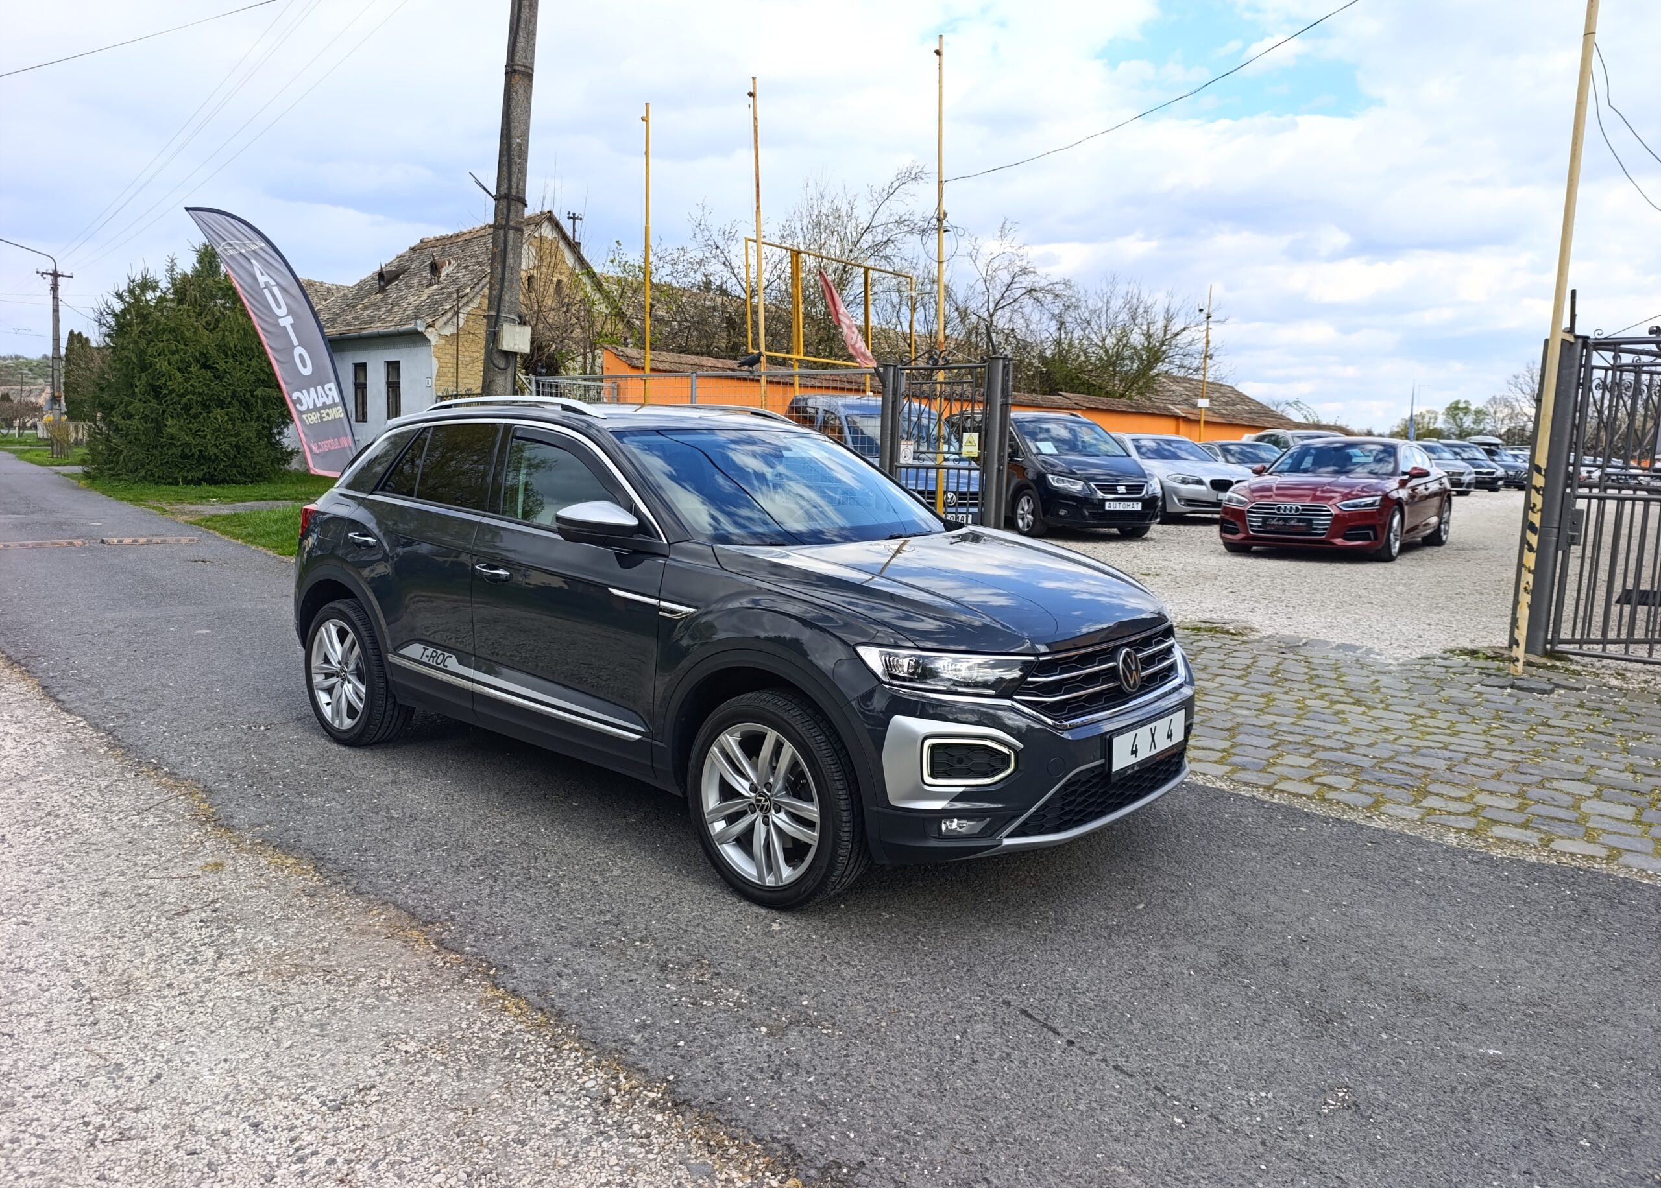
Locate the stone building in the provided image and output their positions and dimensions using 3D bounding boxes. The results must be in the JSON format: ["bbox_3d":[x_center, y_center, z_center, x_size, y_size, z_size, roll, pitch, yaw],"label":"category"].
[{"bbox_3d":[-11.768,-7.498,33.857,10.600,7.470,6.800,9,11,43],"label":"stone building"}]

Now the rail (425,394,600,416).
[{"bbox_3d":[-1.327,-0.769,4.482,1.380,0.100,0.090,8,10,39],"label":"rail"}]

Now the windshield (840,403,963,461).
[{"bbox_3d":[0.968,-2.028,14.100,1.480,0.620,0.720,-1,8,-14],"label":"windshield"}]

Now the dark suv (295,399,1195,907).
[{"bbox_3d":[-0.624,-0.034,4.725,4.230,1.570,1.880,8,10,39],"label":"dark suv"}]

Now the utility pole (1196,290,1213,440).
[{"bbox_3d":[8.811,-4.780,26.344,0.300,4.990,0.250,1,8,0],"label":"utility pole"}]

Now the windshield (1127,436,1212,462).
[{"bbox_3d":[6.117,-2.556,19.700,1.450,0.440,0.780,0,8,-12],"label":"windshield"}]

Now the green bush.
[{"bbox_3d":[-17.159,-6.261,29.919,4.900,6.070,4.800,-3,9,-30],"label":"green bush"}]

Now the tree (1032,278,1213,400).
[{"bbox_3d":[8.512,-6.375,33.426,5.400,6.180,5.000,1,8,0],"label":"tree"}]

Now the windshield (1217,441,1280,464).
[{"bbox_3d":[9.168,-2.991,23.700,1.400,0.430,0.760,0,8,-12],"label":"windshield"}]

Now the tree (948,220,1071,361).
[{"bbox_3d":[4.444,-6.054,28.465,3.400,6.730,3.300,1,8,0],"label":"tree"}]

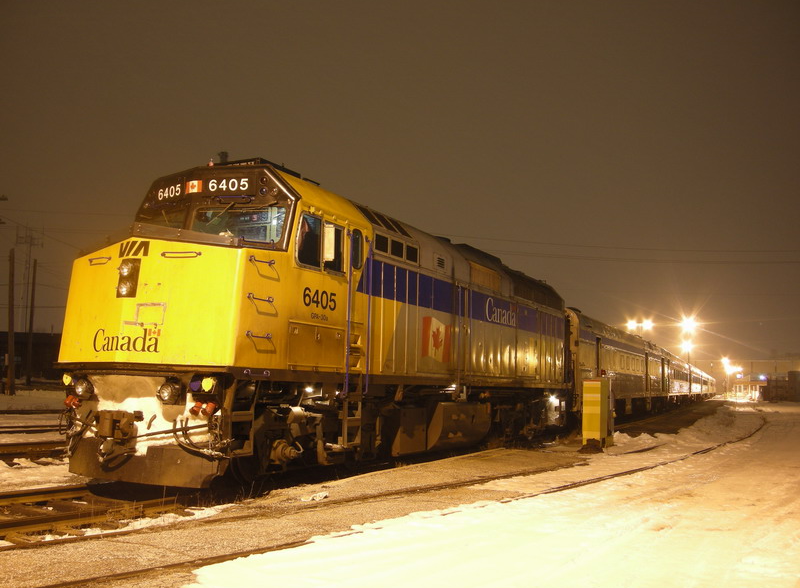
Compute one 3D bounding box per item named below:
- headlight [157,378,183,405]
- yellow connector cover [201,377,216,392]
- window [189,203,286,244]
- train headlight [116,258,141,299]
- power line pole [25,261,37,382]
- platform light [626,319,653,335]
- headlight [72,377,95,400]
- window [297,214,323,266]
[{"bbox_3d":[-2.892,1.233,10.432,0.260,0.290,0.210,-2,-7,26],"label":"headlight"},{"bbox_3d":[-2.388,1.133,10.366,0.170,0.180,0.120,-2,-7,26],"label":"yellow connector cover"},{"bbox_3d":[-2.310,-0.968,11.826,1.370,0.580,0.060,0,-23,10],"label":"window"},{"bbox_3d":[-3.549,-0.199,10.900,0.310,0.500,0.130,-2,-7,26],"label":"train headlight"},{"bbox_3d":[-32.082,2.420,72.588,0.310,11.060,0.310,-2,-7,26],"label":"power line pole"},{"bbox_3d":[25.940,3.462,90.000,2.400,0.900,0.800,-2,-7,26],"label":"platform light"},{"bbox_3d":[-4.222,1.264,11.095,0.260,0.290,0.210,-2,-7,26],"label":"headlight"},{"bbox_3d":[-1.311,-0.749,11.970,0.070,0.800,0.670,-2,-7,26],"label":"window"}]

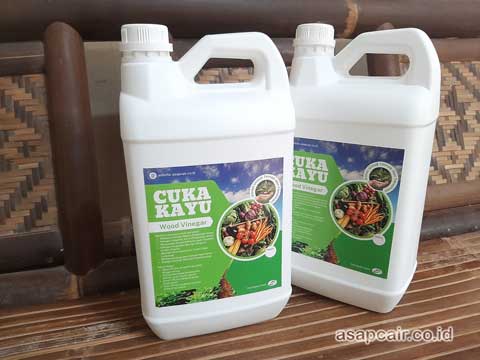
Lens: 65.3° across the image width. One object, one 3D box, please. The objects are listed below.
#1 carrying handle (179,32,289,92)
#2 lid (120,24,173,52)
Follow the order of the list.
[{"bbox_3d":[-0.007,-0.123,0.392,0.117,0.059,0.049,-5,20,-12],"label":"carrying handle"},{"bbox_3d":[-0.092,-0.139,0.365,0.053,0.027,0.053,-5,20,-12],"label":"lid"}]

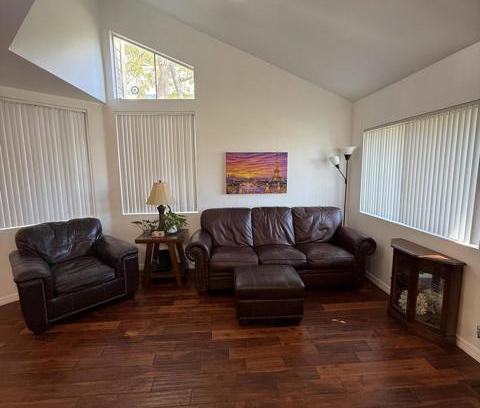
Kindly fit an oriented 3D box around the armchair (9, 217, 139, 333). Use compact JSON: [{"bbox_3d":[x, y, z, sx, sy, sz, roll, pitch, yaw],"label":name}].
[{"bbox_3d":[-1.902,0.693,3.004,0.900,0.890,1.100,6,10,43],"label":"armchair"}]

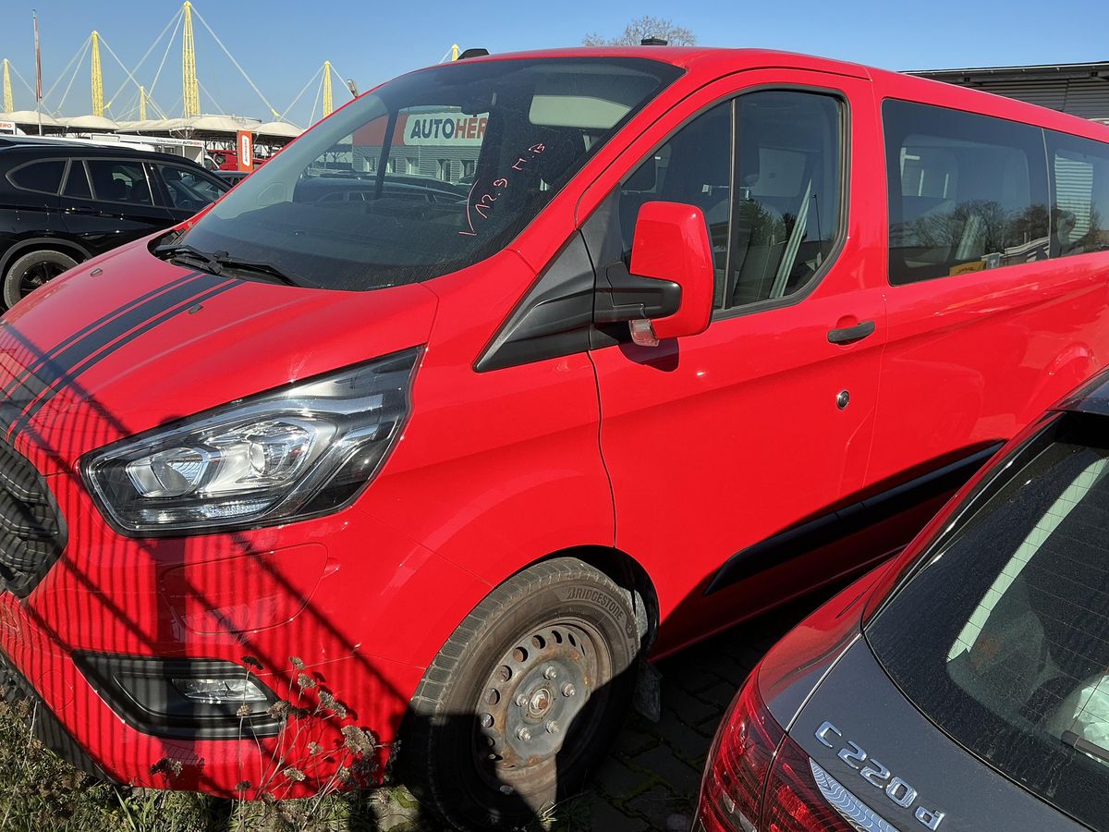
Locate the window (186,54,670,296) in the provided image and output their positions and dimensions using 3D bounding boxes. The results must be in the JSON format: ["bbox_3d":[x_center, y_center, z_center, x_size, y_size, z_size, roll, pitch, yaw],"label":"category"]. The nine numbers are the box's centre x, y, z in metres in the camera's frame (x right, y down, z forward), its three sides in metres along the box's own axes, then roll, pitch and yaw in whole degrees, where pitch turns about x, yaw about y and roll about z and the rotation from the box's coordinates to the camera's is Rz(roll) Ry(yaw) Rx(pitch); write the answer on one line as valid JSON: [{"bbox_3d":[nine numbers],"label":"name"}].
[{"bbox_3d":[-0.471,-0.733,2.602,1.520,0.130,1.126,18,58,45],"label":"window"}]

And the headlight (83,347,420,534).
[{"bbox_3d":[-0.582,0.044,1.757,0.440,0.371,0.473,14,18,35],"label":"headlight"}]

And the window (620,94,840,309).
[{"bbox_3d":[0.505,-0.574,2.361,0.973,0.608,0.060,-10,7,-39],"label":"window"}]

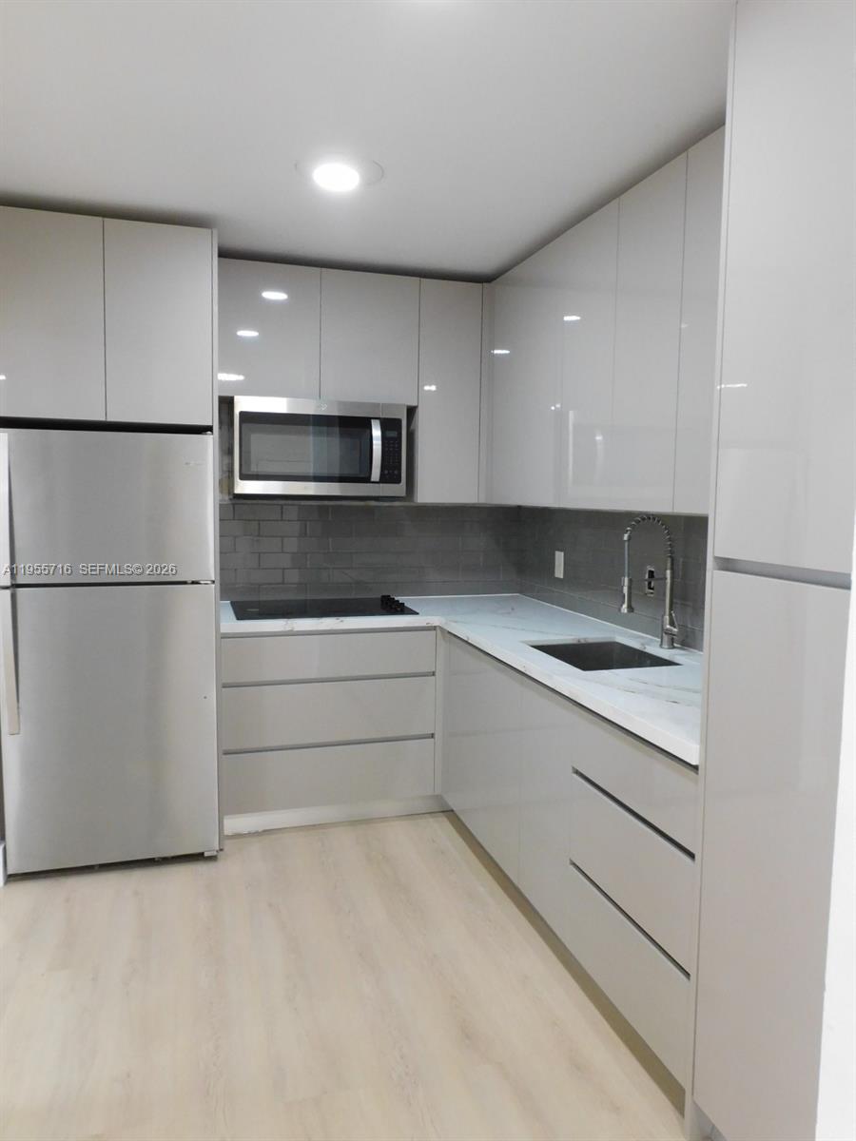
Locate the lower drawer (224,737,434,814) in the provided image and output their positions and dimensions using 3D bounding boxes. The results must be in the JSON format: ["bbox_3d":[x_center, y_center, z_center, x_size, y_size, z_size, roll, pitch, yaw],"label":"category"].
[{"bbox_3d":[-0.479,0.852,3.625,0.901,0.261,0.520,-1,6,-17],"label":"lower drawer"}]

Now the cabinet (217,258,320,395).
[{"bbox_3d":[-0.731,-1.045,3.563,0.445,0.569,0.336,-1,6,-17],"label":"cabinet"}]

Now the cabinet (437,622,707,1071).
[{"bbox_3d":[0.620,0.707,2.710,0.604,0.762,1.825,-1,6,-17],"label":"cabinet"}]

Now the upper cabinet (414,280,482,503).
[{"bbox_3d":[0.054,-0.835,3.820,0.301,1.014,0.336,-1,6,-17],"label":"upper cabinet"}]

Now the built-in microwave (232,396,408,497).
[{"bbox_3d":[-0.512,-0.550,3.643,0.756,0.414,0.405,-1,6,-17],"label":"built-in microwave"}]

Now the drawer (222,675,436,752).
[{"bbox_3d":[-0.475,0.575,3.598,0.901,0.263,0.520,-1,6,-17],"label":"drawer"}]

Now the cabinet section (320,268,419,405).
[{"bbox_3d":[-0.304,-1.057,3.713,0.449,0.571,0.350,-1,6,-17],"label":"cabinet section"}]

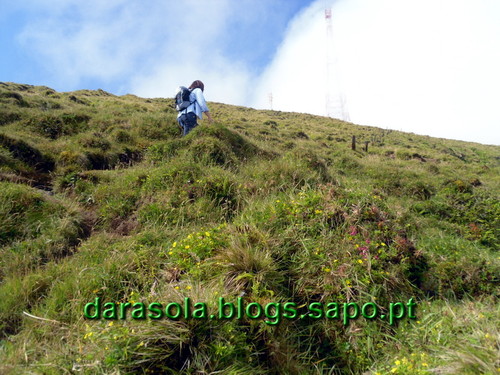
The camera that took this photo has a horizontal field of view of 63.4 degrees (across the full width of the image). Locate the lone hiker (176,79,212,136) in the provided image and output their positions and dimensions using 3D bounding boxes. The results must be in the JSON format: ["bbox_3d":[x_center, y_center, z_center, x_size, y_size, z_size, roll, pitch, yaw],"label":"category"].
[{"bbox_3d":[-0.930,-1.100,6.800,0.640,1.500,0.540,10,-17,-40],"label":"lone hiker"}]

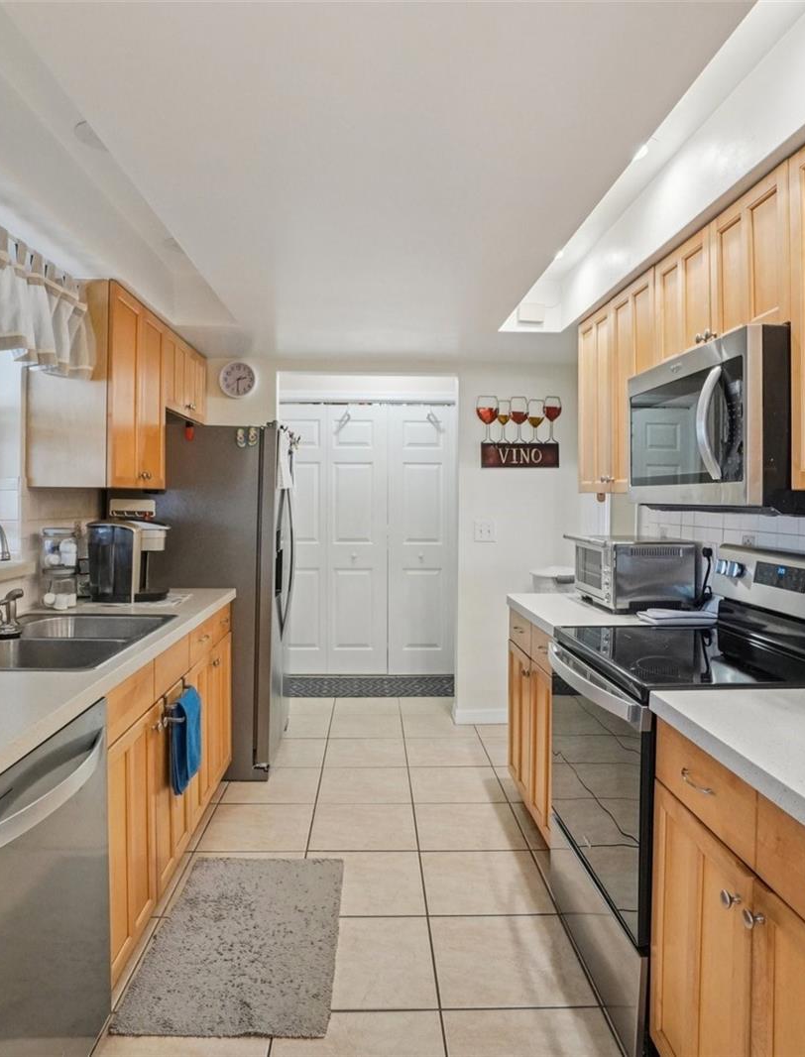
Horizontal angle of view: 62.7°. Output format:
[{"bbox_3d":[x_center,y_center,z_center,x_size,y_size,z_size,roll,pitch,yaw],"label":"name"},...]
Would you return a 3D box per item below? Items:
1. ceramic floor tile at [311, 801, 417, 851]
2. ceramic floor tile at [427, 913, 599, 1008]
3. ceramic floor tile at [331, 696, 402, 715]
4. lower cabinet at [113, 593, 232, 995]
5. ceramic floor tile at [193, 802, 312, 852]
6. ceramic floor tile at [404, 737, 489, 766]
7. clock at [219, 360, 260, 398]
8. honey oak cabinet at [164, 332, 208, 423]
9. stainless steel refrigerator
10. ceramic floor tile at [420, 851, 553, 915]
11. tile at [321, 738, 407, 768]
[{"bbox_3d":[-0.156,1.247,2.760,0.432,0.010,0.403,0,2,-2],"label":"ceramic floor tile"},{"bbox_3d":[0.308,1.283,1.972,0.432,0.010,0.403,0,2,-2],"label":"ceramic floor tile"},{"bbox_3d":[-0.233,1.163,4.322,0.426,0.010,0.394,1,2,-3],"label":"ceramic floor tile"},{"bbox_3d":[-1.063,0.745,2.351,0.599,0.792,1.446,1,2,-3],"label":"lower cabinet"},{"bbox_3d":[-0.584,1.227,2.714,0.425,0.010,0.386,1,3,-3],"label":"ceramic floor tile"},{"bbox_3d":[0.234,1.204,3.548,0.426,0.010,0.394,1,2,-3],"label":"ceramic floor tile"},{"bbox_3d":[-0.956,-0.872,3.860,0.245,0.245,0.040,0,2,-2],"label":"clock"},{"bbox_3d":[-1.255,-0.760,3.392,0.315,0.370,0.754,1,2,-3],"label":"honey oak cabinet"},{"bbox_3d":[-1.008,0.342,3.540,0.830,1.720,0.850,0,2,-2],"label":"stainless steel refrigerator"},{"bbox_3d":[0.294,1.264,2.363,0.425,0.010,0.386,1,3,-3],"label":"ceramic floor tile"},{"bbox_3d":[-0.190,1.195,3.517,0.425,0.010,0.386,1,3,-3],"label":"tile"}]

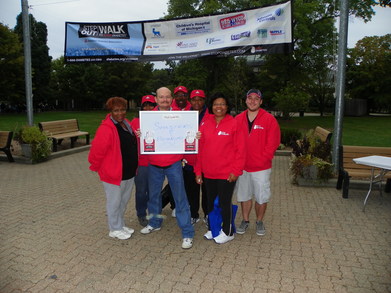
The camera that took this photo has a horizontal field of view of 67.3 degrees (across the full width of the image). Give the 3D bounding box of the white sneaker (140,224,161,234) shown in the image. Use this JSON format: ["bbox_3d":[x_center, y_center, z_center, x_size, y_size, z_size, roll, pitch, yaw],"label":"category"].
[{"bbox_3d":[-0.548,1.023,3.617,0.275,0.110,0.105,-6,10,-38],"label":"white sneaker"}]

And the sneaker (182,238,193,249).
[{"bbox_3d":[-0.095,1.042,3.333,0.105,0.110,0.290,1,7,2],"label":"sneaker"}]

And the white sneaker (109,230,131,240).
[{"bbox_3d":[-0.888,1.045,3.453,0.260,0.105,0.100,4,9,28],"label":"white sneaker"}]

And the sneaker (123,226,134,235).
[{"bbox_3d":[-0.884,0.995,3.632,0.260,0.100,0.100,5,8,31],"label":"sneaker"}]

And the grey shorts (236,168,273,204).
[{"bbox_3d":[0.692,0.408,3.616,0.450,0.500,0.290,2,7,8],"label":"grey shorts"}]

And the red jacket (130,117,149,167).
[{"bbox_3d":[-0.558,-0.111,3.746,0.510,0.700,0.300,0,7,-6],"label":"red jacket"}]

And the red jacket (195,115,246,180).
[{"bbox_3d":[0.285,-0.007,3.364,0.560,0.710,0.310,3,7,12],"label":"red jacket"}]

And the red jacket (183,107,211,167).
[{"bbox_3d":[0.013,-0.120,3.699,0.500,0.720,0.320,0,8,3],"label":"red jacket"}]

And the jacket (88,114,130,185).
[{"bbox_3d":[-0.963,0.034,3.367,0.480,0.780,0.360,-7,10,-40],"label":"jacket"}]

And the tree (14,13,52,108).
[{"bbox_3d":[-25.700,-13.564,46.578,6.200,16.200,6.200,0,8,0],"label":"tree"}]

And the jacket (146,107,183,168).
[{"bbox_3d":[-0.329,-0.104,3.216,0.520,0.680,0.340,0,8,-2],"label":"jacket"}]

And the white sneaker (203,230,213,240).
[{"bbox_3d":[0.205,1.026,3.552,0.260,0.100,0.100,-6,10,-45],"label":"white sneaker"}]

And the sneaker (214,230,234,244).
[{"bbox_3d":[0.335,1.054,3.390,0.100,0.110,0.260,8,11,43],"label":"sneaker"}]

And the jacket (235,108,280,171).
[{"bbox_3d":[0.692,-0.072,3.546,0.600,0.740,0.320,2,7,8],"label":"jacket"}]

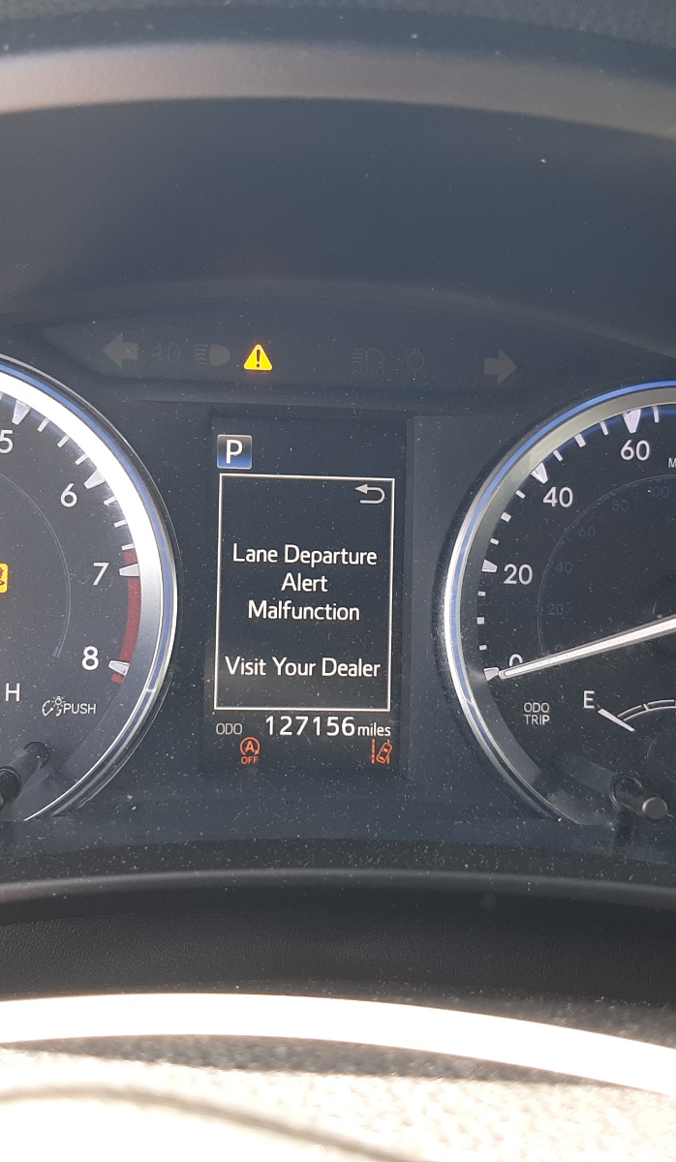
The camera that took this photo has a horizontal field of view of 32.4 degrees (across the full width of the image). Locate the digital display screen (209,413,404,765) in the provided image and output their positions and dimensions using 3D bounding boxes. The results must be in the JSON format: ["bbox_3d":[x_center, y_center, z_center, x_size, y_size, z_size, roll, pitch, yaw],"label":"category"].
[{"bbox_3d":[-0.009,0.004,0.318,0.054,0.096,0.010,1,-1,-6],"label":"digital display screen"}]

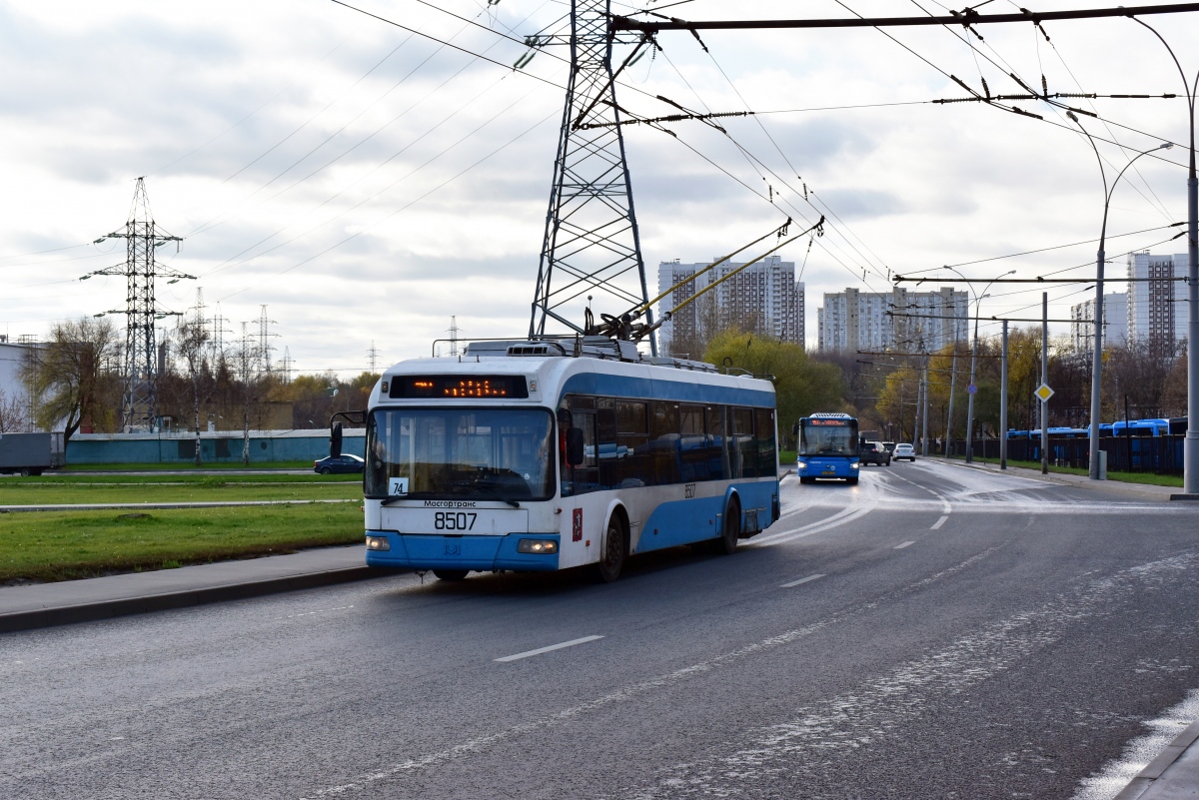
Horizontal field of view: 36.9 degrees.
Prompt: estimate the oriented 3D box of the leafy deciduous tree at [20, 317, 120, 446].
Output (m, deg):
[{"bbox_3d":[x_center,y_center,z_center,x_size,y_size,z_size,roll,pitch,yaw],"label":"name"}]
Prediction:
[{"bbox_3d":[-46.463,-0.877,158.000,8.400,12.900,8.200,0,-1,0],"label":"leafy deciduous tree"}]

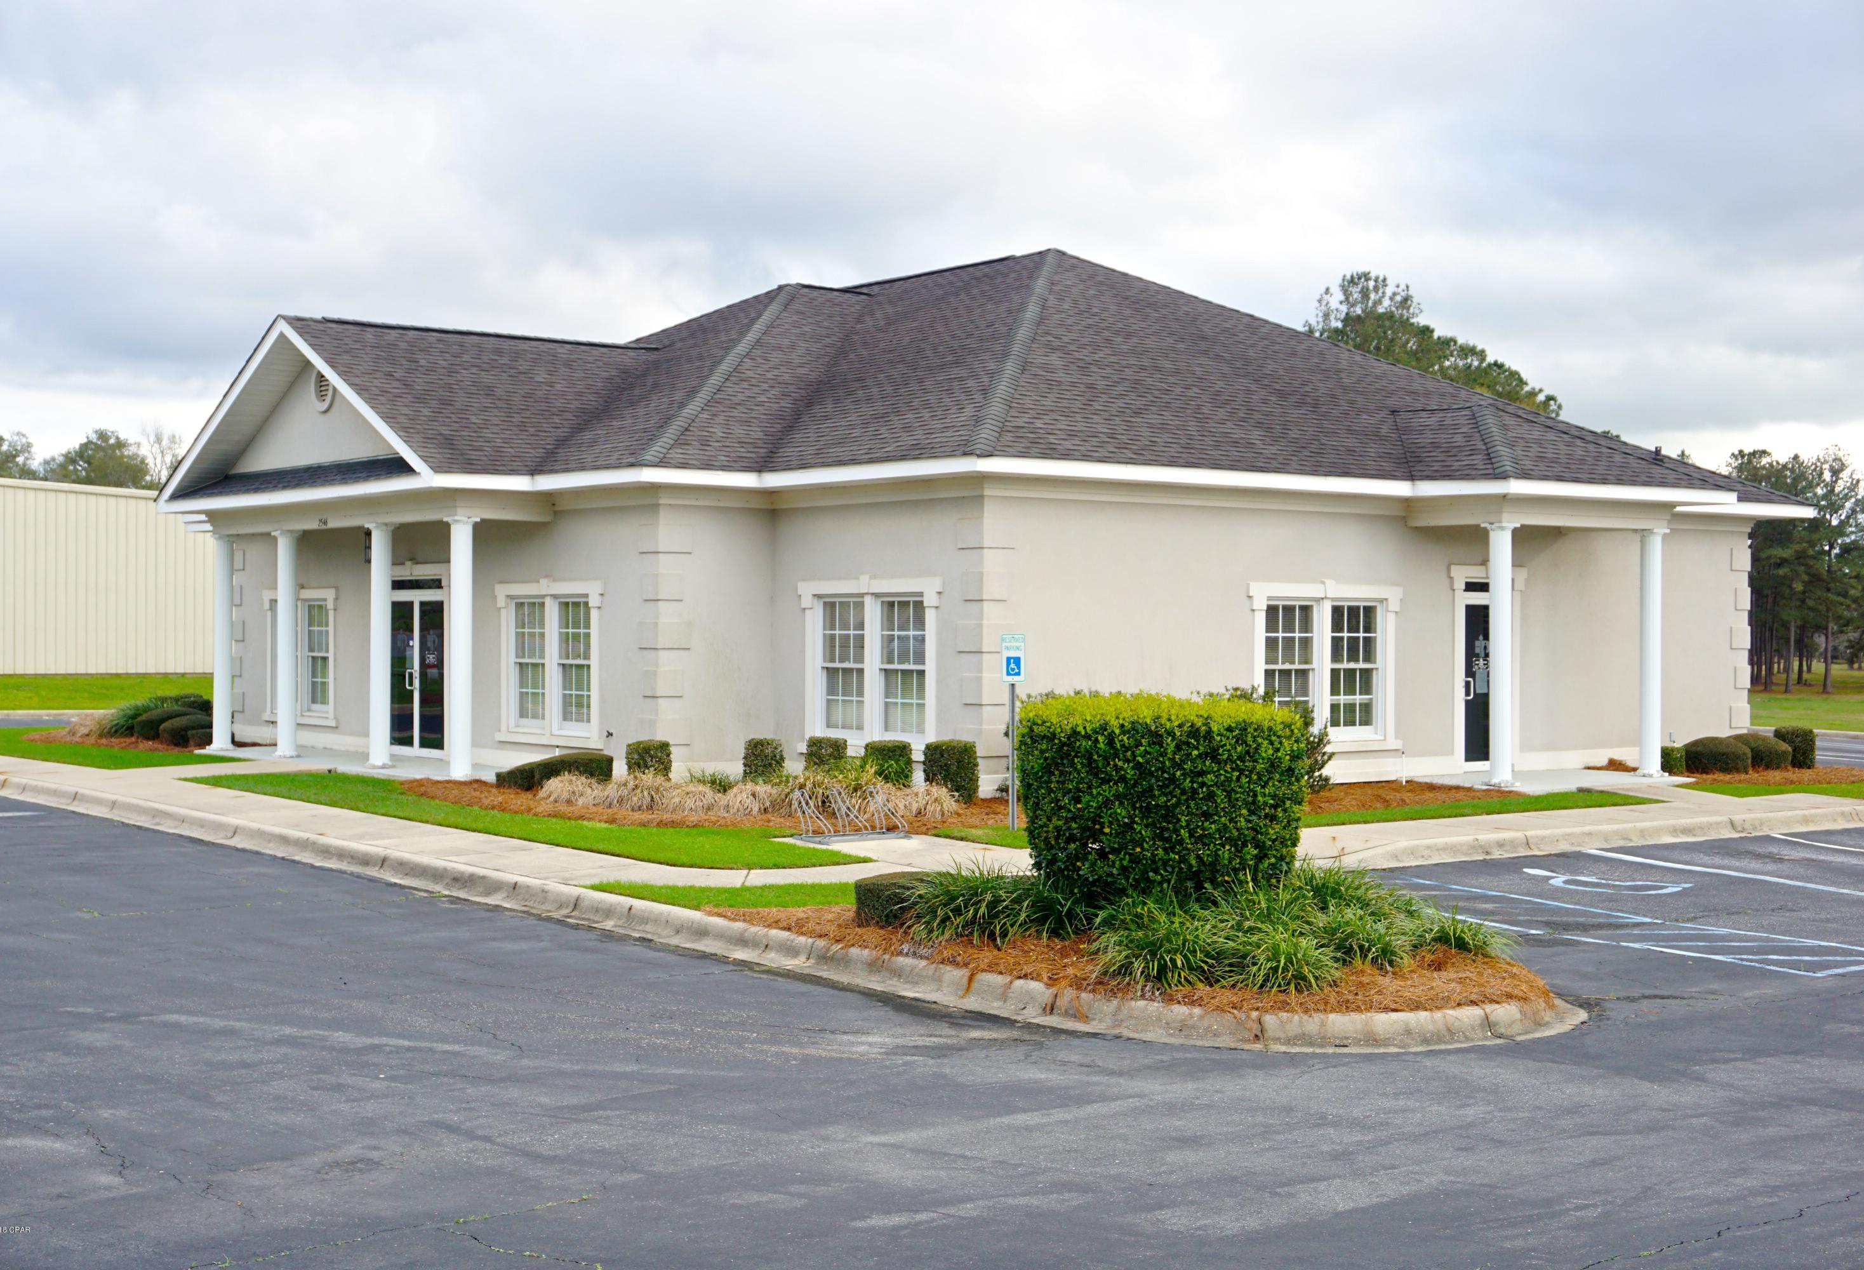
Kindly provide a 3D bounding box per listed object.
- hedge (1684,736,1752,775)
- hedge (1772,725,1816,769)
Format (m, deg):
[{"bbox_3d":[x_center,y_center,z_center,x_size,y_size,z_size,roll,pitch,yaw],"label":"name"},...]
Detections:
[{"bbox_3d":[9.833,1.468,28.551,0.844,0.472,0.824,0,0,-39],"label":"hedge"},{"bbox_3d":[11.280,1.426,29.757,0.523,0.543,0.523,0,0,-39],"label":"hedge"}]

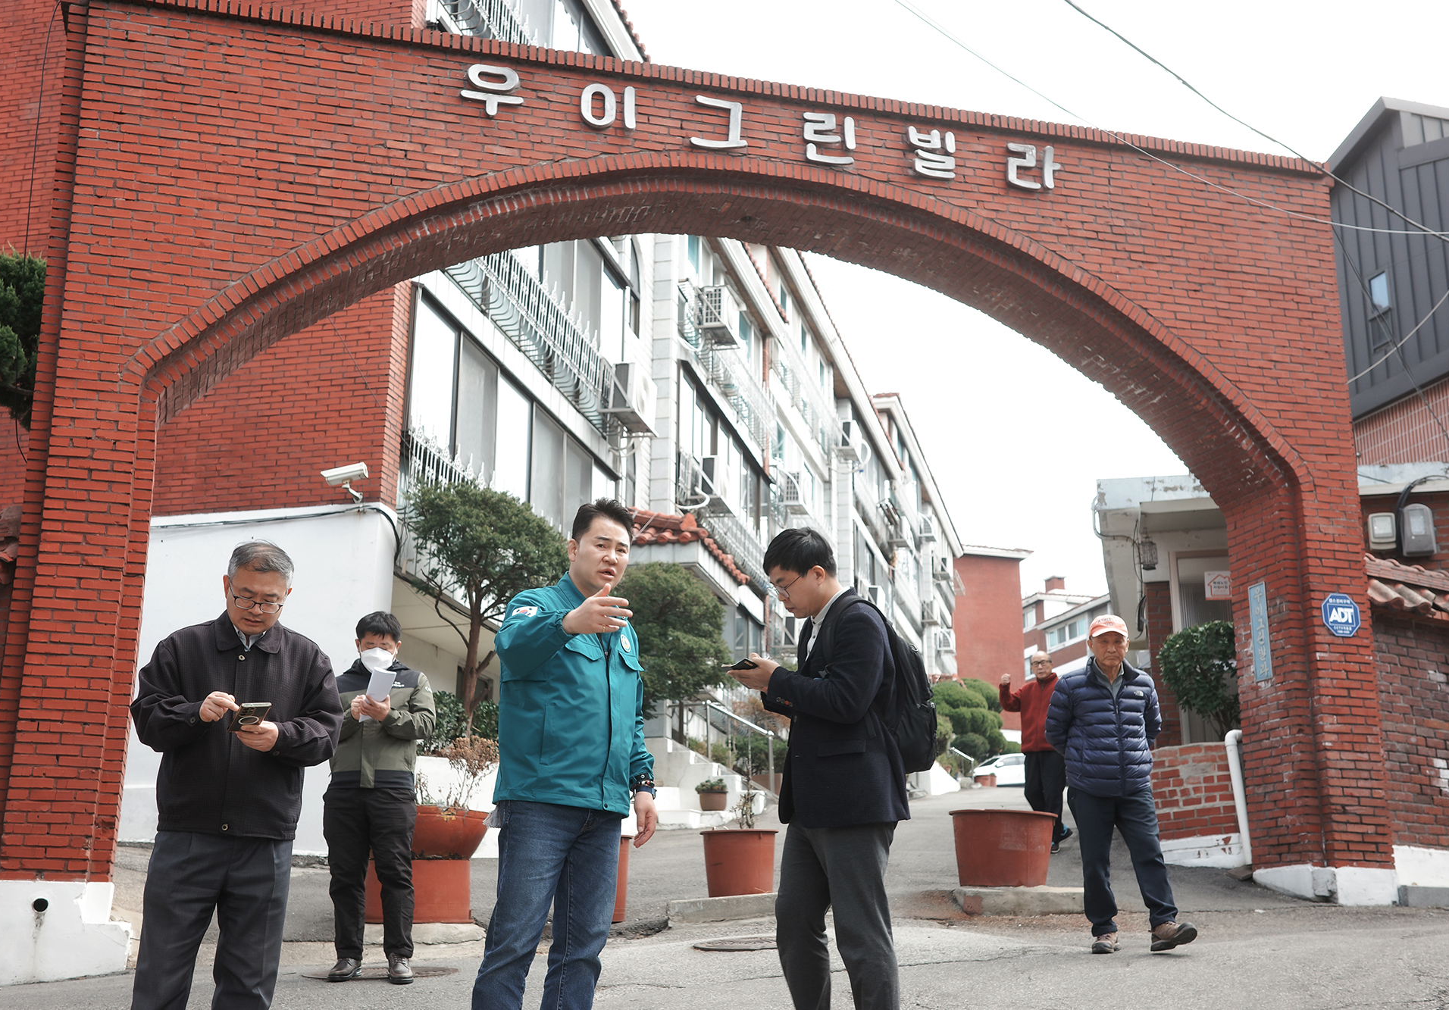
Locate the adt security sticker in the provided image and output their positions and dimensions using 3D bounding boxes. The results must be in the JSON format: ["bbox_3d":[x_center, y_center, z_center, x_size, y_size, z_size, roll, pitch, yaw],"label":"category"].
[{"bbox_3d":[4.126,0.742,11.272,0.296,0.292,0.012,4,-15,-17],"label":"adt security sticker"}]

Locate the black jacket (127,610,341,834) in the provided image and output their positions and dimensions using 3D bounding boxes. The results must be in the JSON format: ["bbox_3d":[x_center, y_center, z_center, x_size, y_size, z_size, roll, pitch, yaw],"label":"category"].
[{"bbox_3d":[-1.282,0.580,4.430,0.560,0.588,0.400,5,-15,-17],"label":"black jacket"}]

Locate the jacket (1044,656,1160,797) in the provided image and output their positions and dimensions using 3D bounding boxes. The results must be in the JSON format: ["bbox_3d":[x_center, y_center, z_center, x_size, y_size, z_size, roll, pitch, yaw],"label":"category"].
[{"bbox_3d":[1.883,1.117,8.420,0.570,0.690,0.360,4,-16,-11],"label":"jacket"}]

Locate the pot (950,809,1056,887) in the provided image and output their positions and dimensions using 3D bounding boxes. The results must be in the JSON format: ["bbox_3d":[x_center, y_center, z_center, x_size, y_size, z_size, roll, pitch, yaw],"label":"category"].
[{"bbox_3d":[1.855,2.298,11.250,0.725,0.489,0.725,0,-14,0],"label":"pot"}]

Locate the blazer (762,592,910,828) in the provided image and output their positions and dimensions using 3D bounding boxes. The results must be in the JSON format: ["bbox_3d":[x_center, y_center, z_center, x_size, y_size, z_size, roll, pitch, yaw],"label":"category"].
[{"bbox_3d":[0.307,0.555,4.620,0.370,0.642,0.470,4,-15,-15],"label":"blazer"}]

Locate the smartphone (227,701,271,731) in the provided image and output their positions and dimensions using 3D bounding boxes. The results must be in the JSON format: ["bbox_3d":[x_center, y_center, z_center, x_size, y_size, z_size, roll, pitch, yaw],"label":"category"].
[{"bbox_3d":[-1.198,0.537,4.252,0.075,0.011,0.160,2,-31,-28],"label":"smartphone"}]

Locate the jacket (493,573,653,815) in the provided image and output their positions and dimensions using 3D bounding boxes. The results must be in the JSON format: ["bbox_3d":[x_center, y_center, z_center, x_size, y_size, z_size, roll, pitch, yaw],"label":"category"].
[{"bbox_3d":[-0.396,0.518,4.470,0.510,0.650,0.380,13,-20,-38],"label":"jacket"}]

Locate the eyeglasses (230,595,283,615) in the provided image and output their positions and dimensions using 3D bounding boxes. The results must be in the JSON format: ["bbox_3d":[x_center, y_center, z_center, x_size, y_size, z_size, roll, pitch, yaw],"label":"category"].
[{"bbox_3d":[-1.283,0.247,4.629,0.140,0.048,0.135,12,15,-20],"label":"eyeglasses"}]

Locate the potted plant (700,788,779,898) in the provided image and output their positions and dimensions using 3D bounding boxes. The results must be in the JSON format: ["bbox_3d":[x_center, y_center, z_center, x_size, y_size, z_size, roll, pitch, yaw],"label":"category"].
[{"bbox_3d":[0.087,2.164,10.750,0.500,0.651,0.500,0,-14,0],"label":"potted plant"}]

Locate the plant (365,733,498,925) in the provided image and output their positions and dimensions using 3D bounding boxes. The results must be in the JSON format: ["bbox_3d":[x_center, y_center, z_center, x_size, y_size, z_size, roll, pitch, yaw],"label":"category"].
[{"bbox_3d":[-1.934,2.104,10.850,0.900,1.190,0.900,0,-15,0],"label":"plant"}]

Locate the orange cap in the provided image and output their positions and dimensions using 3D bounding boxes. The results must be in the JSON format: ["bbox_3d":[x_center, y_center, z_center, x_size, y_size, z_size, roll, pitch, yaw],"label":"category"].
[{"bbox_3d":[1.934,0.615,8.470,0.190,0.125,0.260,-1,-15,4],"label":"orange cap"}]

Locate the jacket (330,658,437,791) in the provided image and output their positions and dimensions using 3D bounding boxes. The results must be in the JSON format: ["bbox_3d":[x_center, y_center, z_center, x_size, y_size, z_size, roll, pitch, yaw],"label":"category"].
[{"bbox_3d":[-1.614,1.026,7.850,0.560,0.640,0.360,1,-15,-2],"label":"jacket"}]

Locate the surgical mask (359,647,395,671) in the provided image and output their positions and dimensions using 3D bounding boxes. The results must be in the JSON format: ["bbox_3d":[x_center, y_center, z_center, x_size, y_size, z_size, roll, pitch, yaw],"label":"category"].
[{"bbox_3d":[-1.550,0.695,7.520,0.145,0.120,0.090,3,3,-11],"label":"surgical mask"}]

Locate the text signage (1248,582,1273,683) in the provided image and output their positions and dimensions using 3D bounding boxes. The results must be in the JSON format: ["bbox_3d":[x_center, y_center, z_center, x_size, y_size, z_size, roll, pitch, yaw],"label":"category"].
[{"bbox_3d":[3.679,0.876,11.579,0.025,0.660,0.190,4,-15,-17],"label":"text signage"}]

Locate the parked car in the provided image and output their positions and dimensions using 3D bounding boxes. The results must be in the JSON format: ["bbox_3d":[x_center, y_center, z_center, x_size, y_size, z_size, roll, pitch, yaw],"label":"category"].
[{"bbox_3d":[12.242,10.891,69.000,4.400,1.500,1.780,6,-16,-20],"label":"parked car"}]

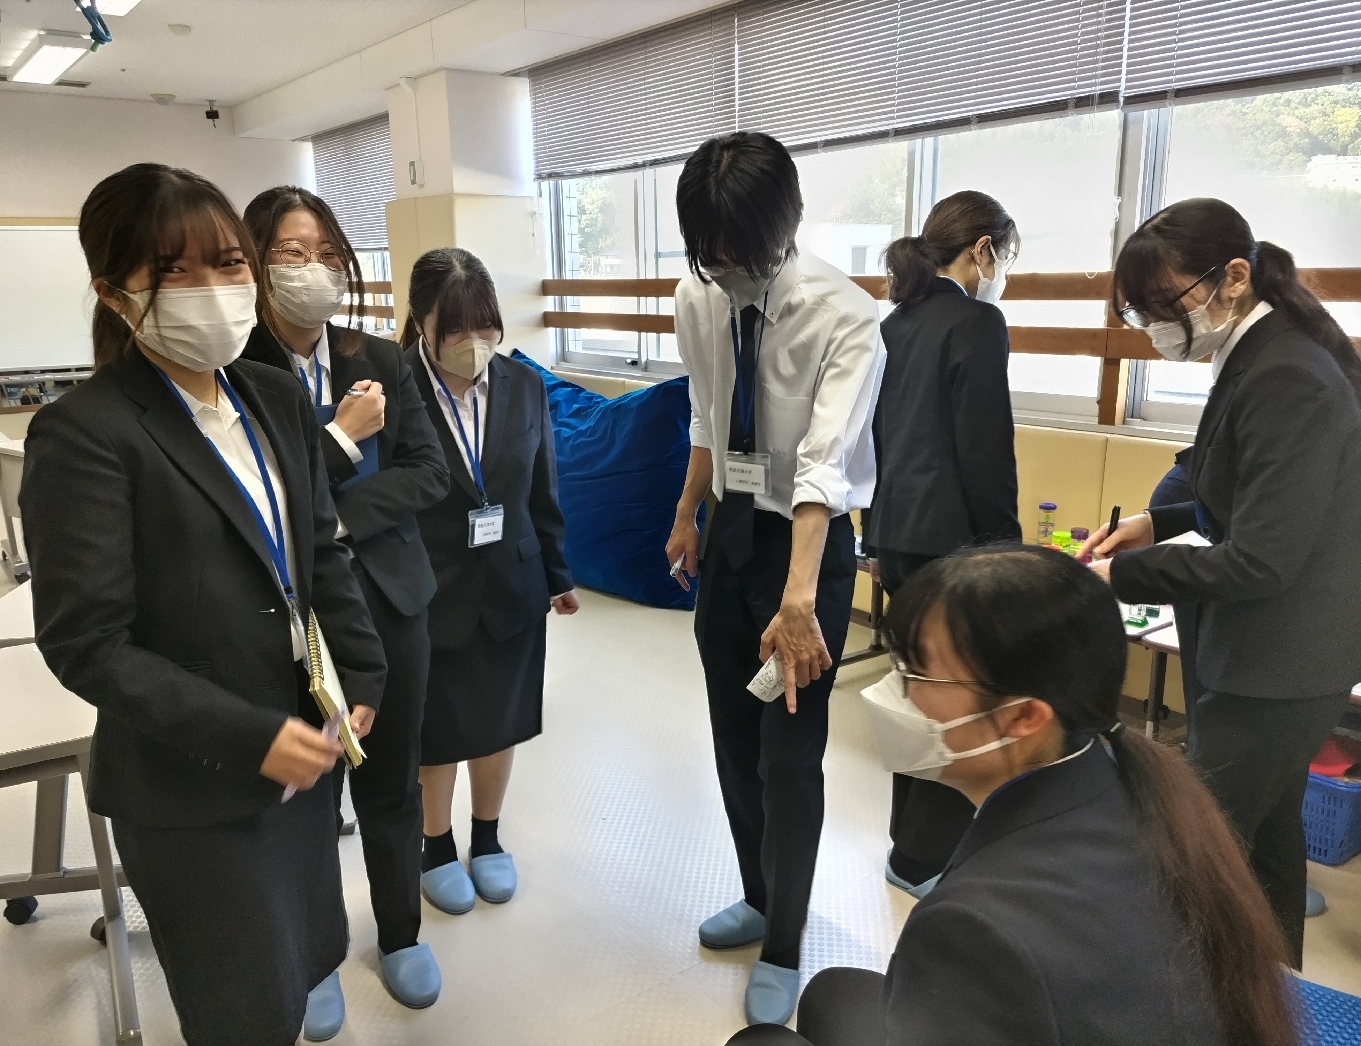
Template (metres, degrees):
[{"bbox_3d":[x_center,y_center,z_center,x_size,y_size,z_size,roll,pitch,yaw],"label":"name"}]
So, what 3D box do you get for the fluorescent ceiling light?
[{"bbox_3d":[-3.678,-2.686,6.079,0.246,0.080,1.278,-11,17,-37],"label":"fluorescent ceiling light"}]

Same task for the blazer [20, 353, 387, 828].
[{"bbox_3d":[-0.599,0.076,1.320,0.290,0.610,0.420,11,18,42],"label":"blazer"}]

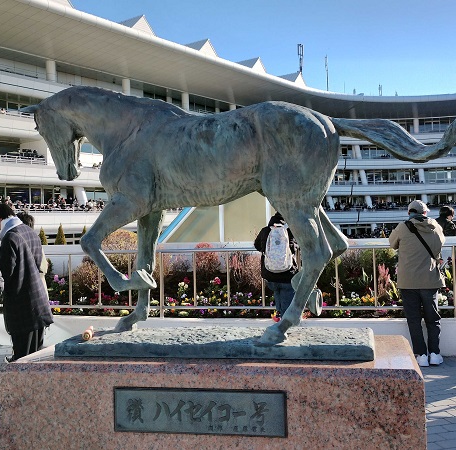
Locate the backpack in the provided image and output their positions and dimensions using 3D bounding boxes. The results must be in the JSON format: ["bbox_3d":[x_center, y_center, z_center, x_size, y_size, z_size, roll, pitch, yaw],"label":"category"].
[{"bbox_3d":[0.531,0.242,5.000,0.300,0.480,0.190,-1,-1,7],"label":"backpack"}]

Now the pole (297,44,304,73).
[{"bbox_3d":[12.284,-27.711,82.000,1.000,5.700,0.900,-1,-1,9],"label":"pole"}]

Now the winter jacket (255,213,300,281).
[{"bbox_3d":[0.534,0.248,5.130,0.520,0.720,0.360,-1,-1,7],"label":"winter jacket"}]

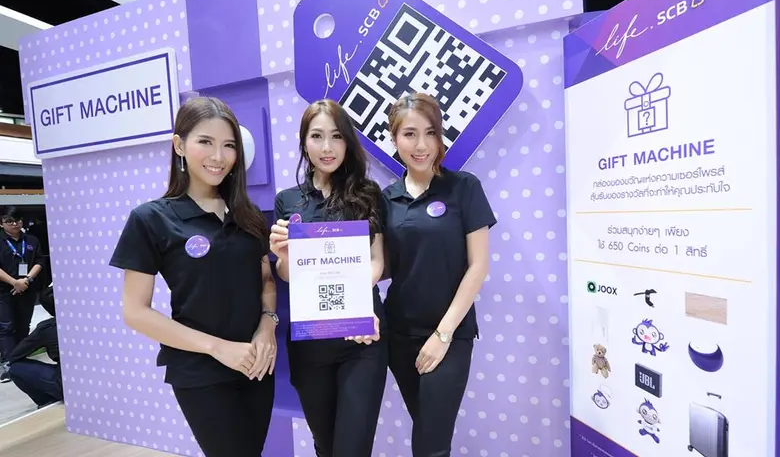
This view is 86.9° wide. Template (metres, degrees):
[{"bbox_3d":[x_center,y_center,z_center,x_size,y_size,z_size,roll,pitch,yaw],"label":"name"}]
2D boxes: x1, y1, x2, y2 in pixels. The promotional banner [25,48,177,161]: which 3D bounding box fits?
[{"bbox_3d":[-1.591,-0.655,2.264,1.119,0.440,0.042,-2,3,20],"label":"promotional banner"}]

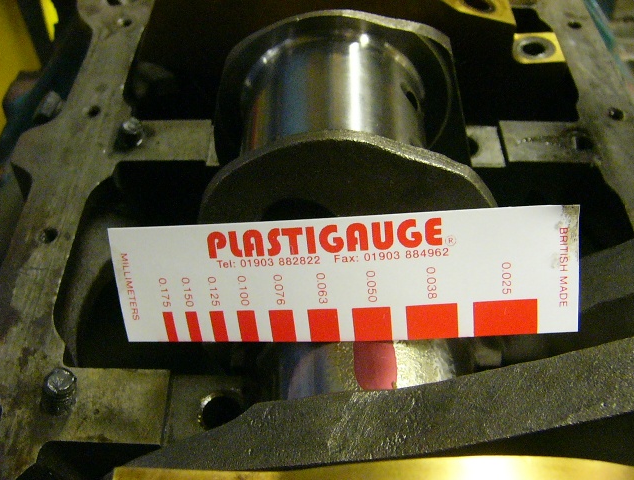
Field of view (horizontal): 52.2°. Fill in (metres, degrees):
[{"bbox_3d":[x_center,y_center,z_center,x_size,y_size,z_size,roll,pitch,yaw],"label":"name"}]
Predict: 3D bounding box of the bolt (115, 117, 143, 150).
[{"bbox_3d":[-0.076,-0.043,0.262,0.009,0.010,0.009,11,51,-13],"label":"bolt"}]

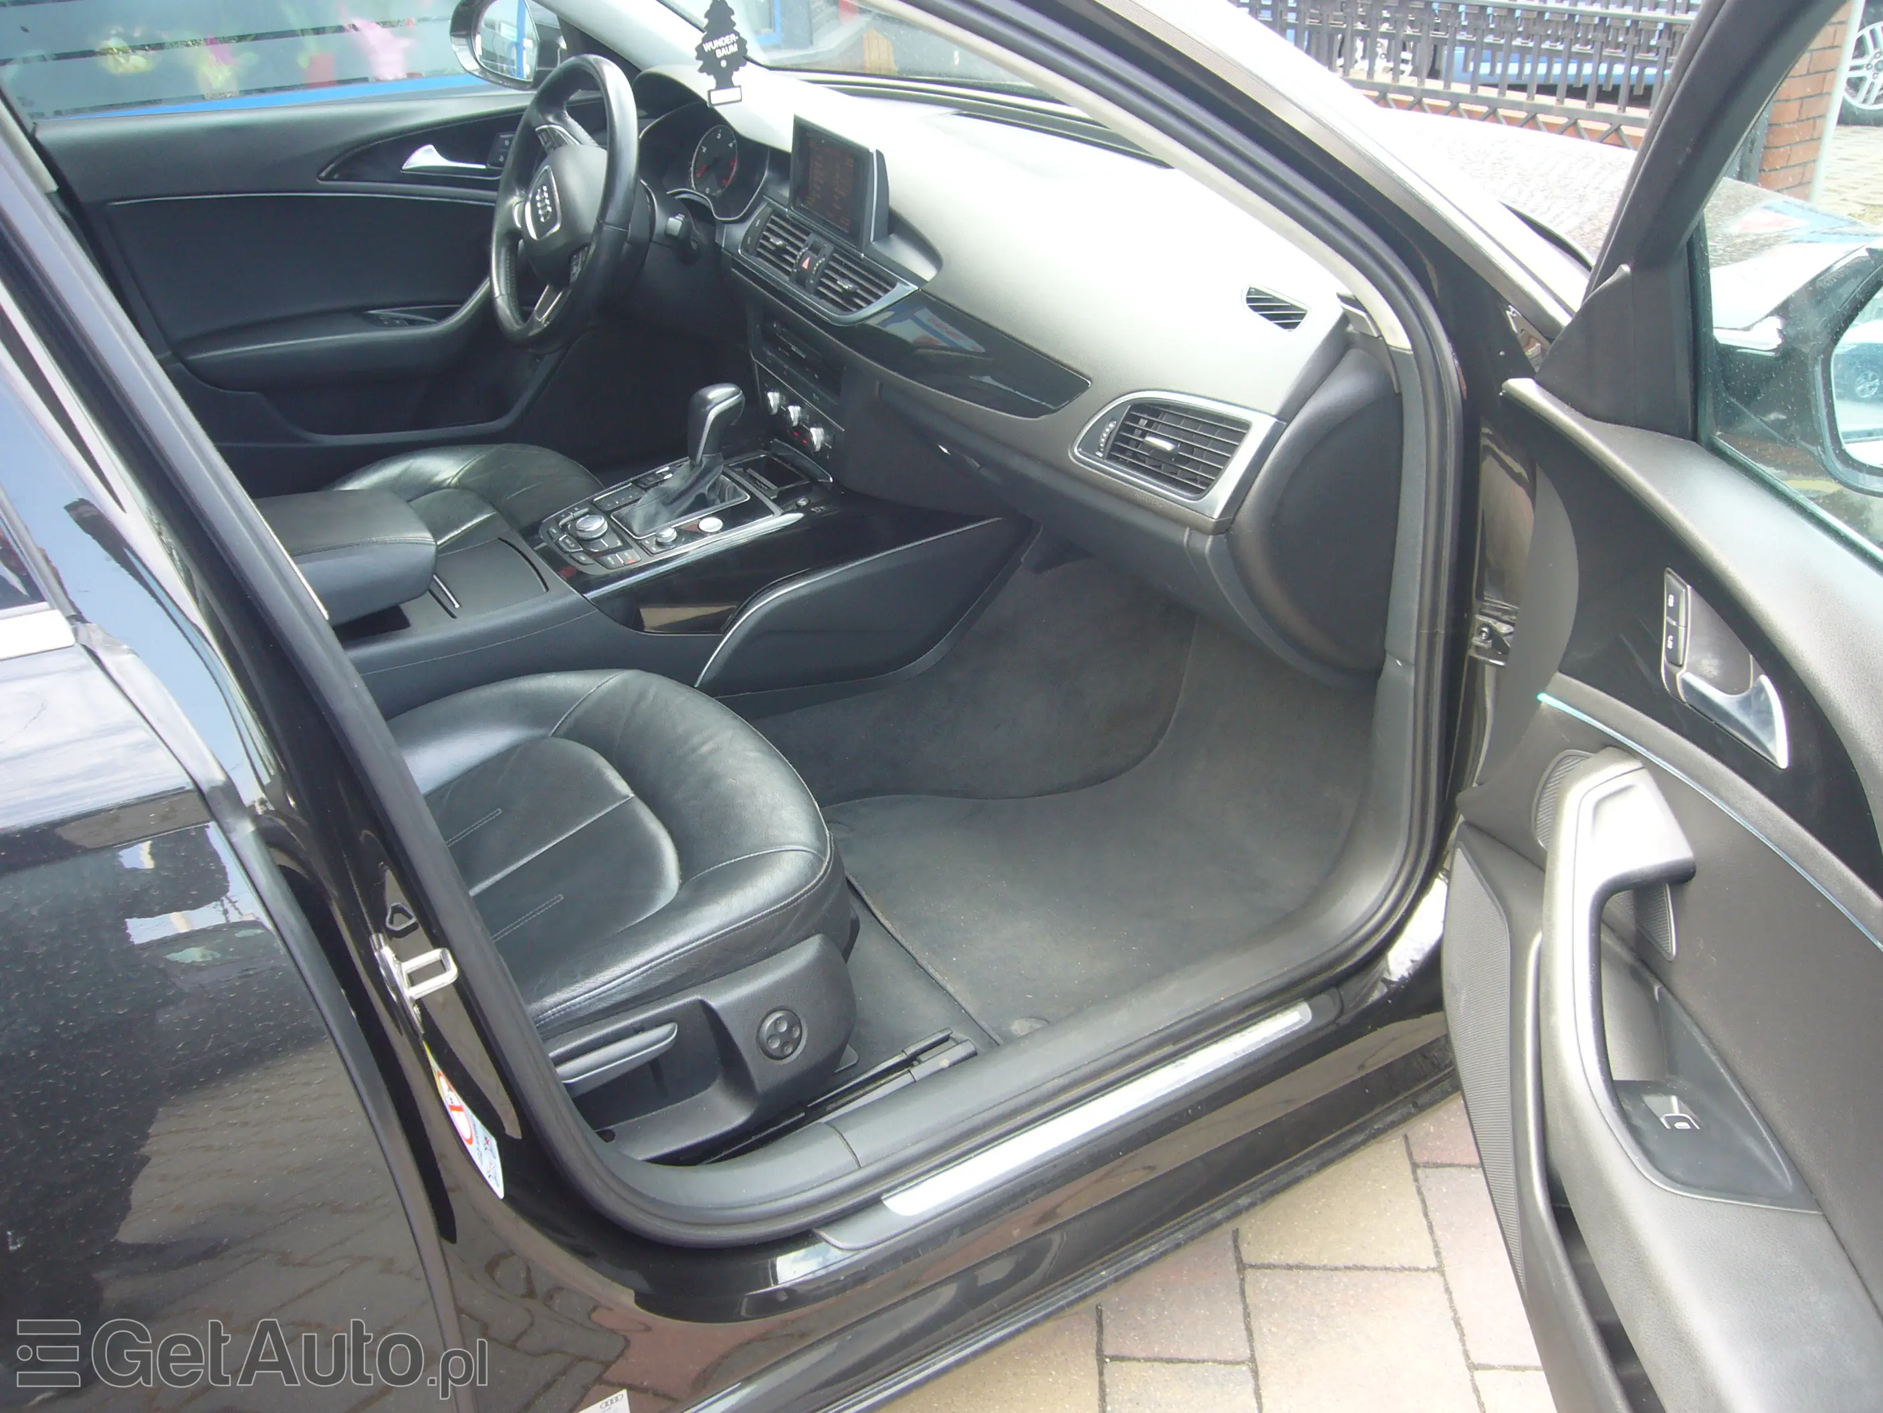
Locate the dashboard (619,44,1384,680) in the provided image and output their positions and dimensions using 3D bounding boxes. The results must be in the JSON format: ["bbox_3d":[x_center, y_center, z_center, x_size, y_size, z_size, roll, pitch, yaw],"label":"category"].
[{"bbox_3d":[0.014,-0.482,1.793,0.450,0.460,1.430,-18,35,-26],"label":"dashboard"}]

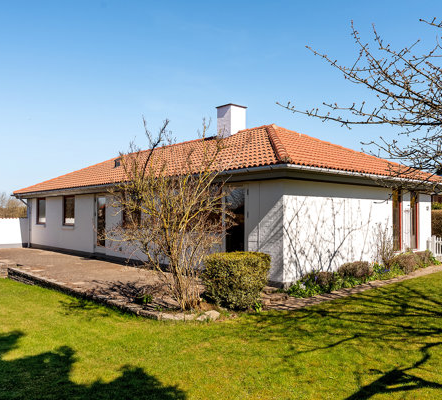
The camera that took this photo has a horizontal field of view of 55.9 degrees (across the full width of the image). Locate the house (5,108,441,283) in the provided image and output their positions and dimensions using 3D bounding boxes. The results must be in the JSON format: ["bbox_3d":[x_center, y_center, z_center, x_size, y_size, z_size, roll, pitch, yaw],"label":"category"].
[{"bbox_3d":[-1.207,-0.650,17.038,8.745,5.612,16.909,2,-3,-42],"label":"house"}]

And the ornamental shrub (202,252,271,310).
[{"bbox_3d":[0.271,1.370,7.330,1.184,0.874,1.015,0,-2,0],"label":"ornamental shrub"}]

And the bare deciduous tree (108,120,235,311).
[{"bbox_3d":[-0.781,0.236,6.973,2.087,3.102,1.974,0,-2,0],"label":"bare deciduous tree"}]

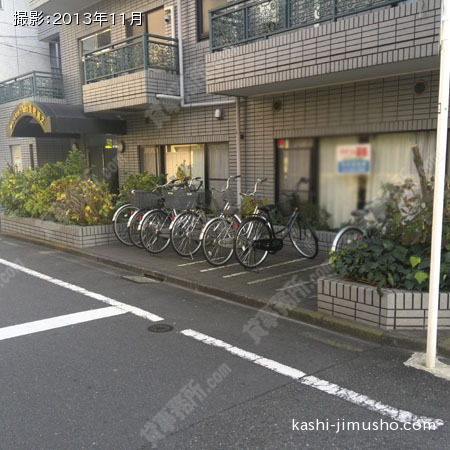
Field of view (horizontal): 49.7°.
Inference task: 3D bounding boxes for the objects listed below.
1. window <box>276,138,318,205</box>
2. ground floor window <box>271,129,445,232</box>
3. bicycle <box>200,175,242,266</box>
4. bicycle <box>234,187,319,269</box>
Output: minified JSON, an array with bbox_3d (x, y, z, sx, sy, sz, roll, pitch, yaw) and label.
[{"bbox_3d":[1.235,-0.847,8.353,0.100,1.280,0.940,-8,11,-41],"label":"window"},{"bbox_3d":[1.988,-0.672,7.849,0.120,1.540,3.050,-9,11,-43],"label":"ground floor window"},{"bbox_3d":[0.185,-0.024,7.078,0.570,1.070,1.700,5,10,38],"label":"bicycle"},{"bbox_3d":[0.751,-0.016,6.805,1.680,1.080,0.560,-7,10,-38],"label":"bicycle"}]

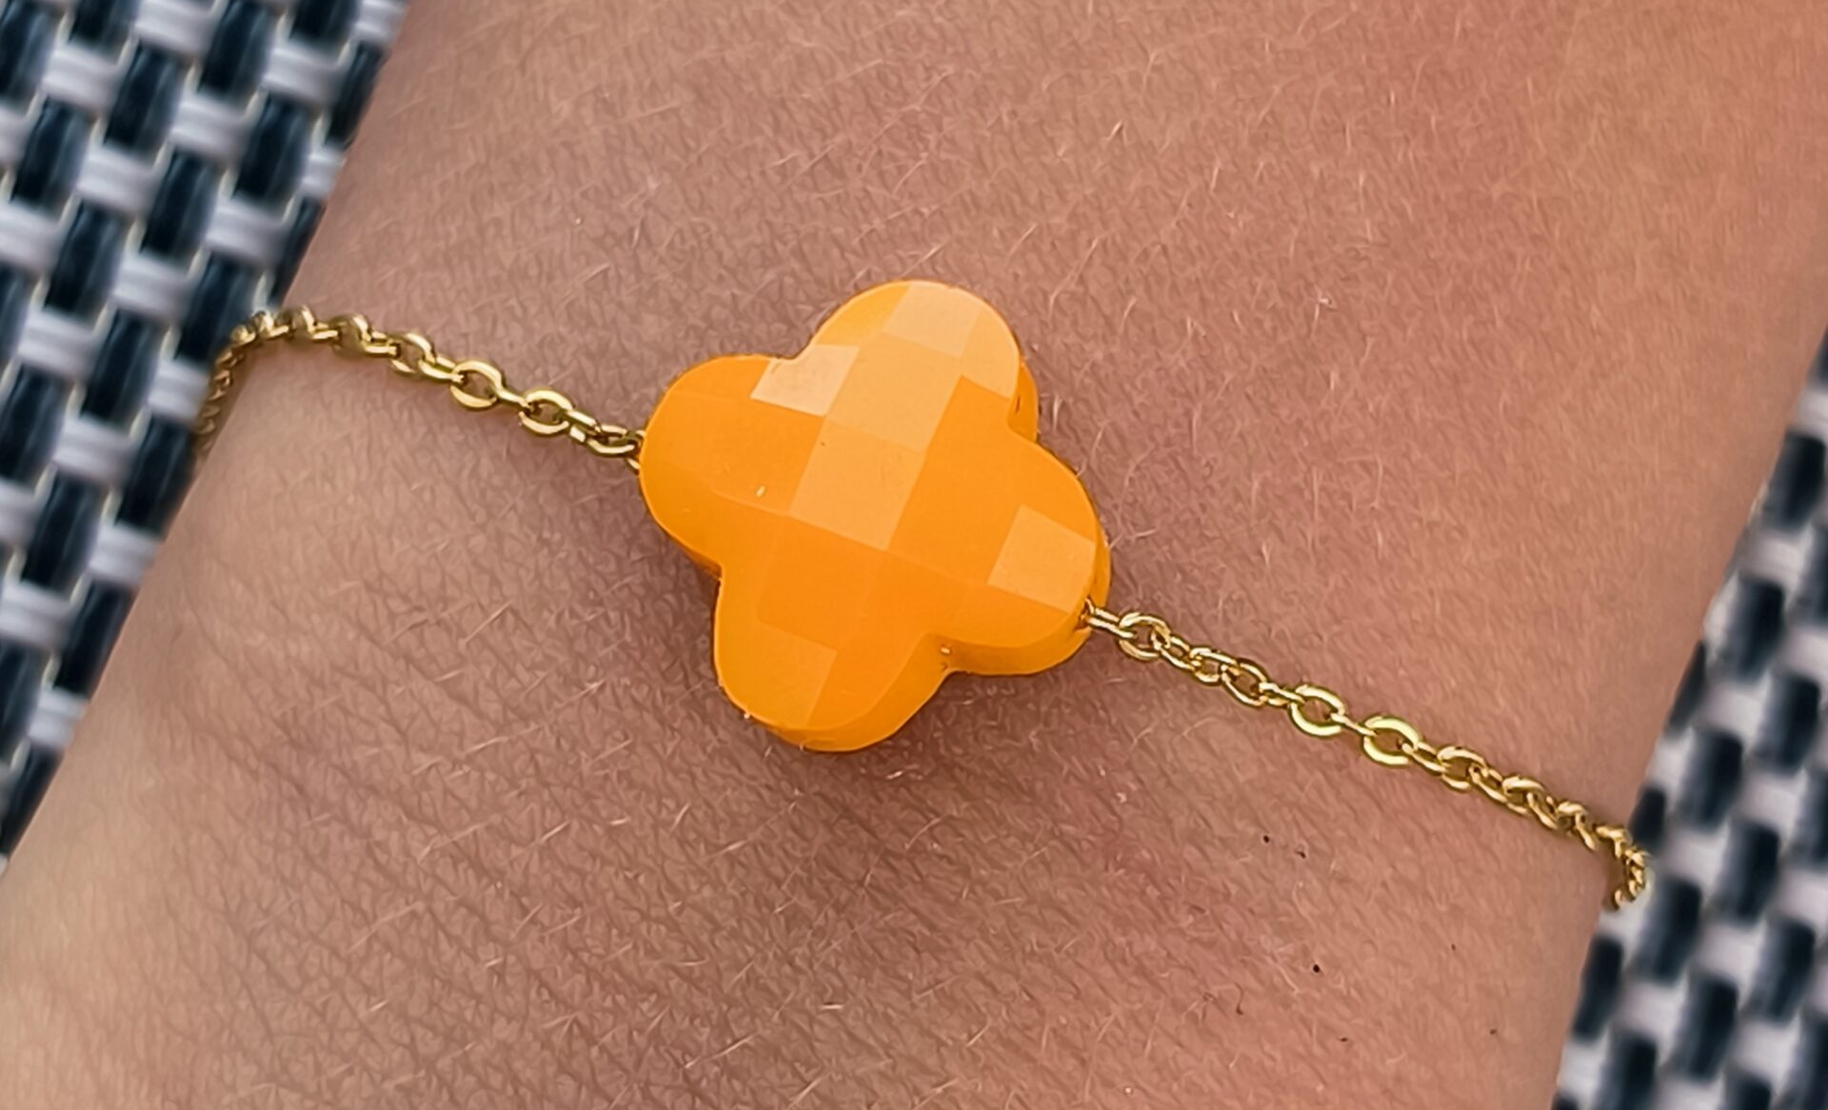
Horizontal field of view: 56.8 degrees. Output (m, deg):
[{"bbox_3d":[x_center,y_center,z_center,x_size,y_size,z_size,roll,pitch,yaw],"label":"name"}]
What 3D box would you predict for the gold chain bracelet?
[{"bbox_3d":[0.000,0.004,0.070,0.060,0.043,0.014,20,78,0],"label":"gold chain bracelet"}]

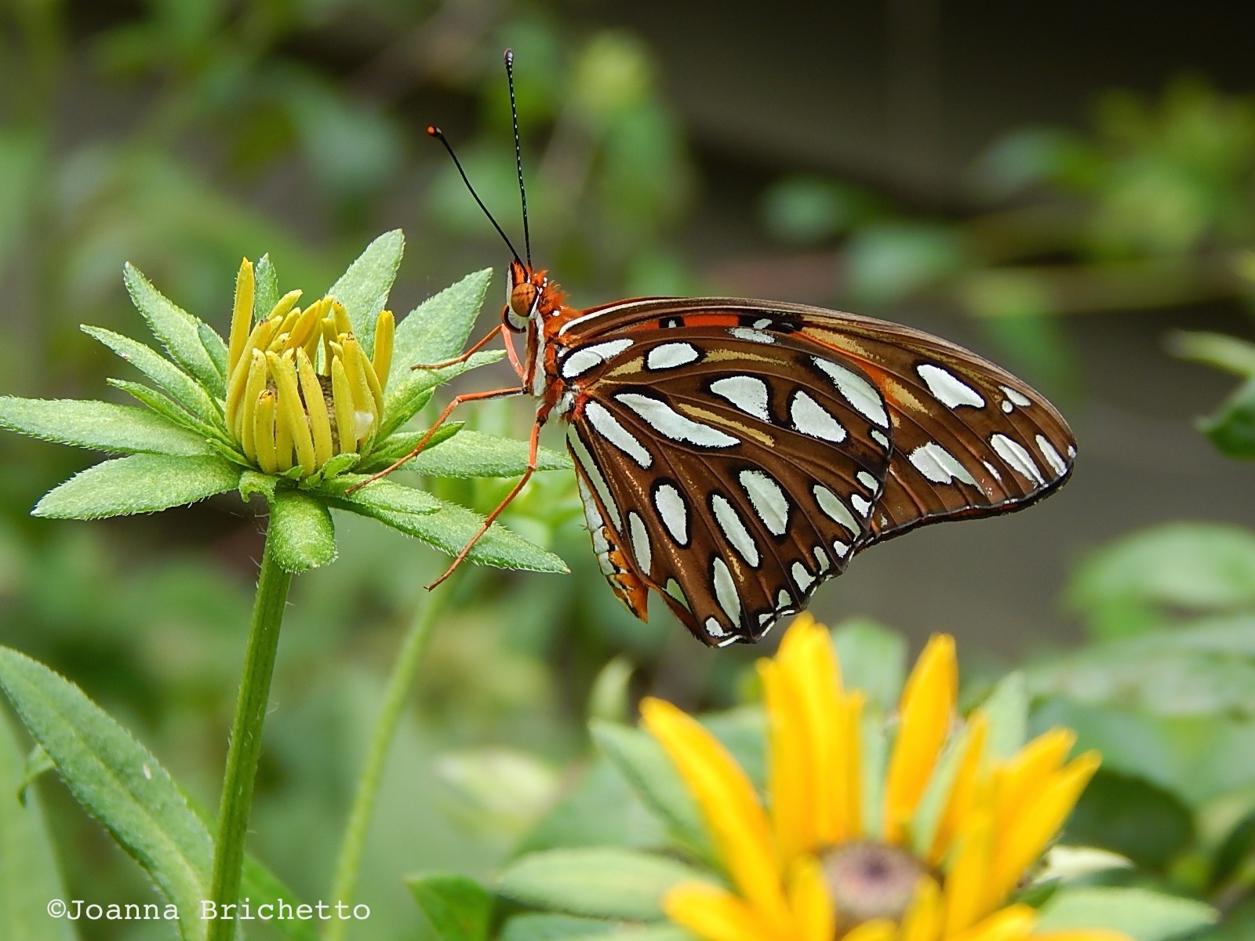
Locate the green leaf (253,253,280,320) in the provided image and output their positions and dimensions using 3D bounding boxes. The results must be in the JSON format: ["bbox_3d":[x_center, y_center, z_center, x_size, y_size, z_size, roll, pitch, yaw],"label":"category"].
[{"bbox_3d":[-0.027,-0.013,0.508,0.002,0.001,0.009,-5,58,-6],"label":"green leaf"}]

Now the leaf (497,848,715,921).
[{"bbox_3d":[-0.001,0.029,0.469,0.017,0.002,0.006,2,43,-7],"label":"leaf"}]

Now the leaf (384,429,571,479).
[{"bbox_3d":[-0.011,-0.001,0.501,0.015,0.002,0.005,1,41,-4],"label":"leaf"}]

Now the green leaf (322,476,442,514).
[{"bbox_3d":[-0.018,0.002,0.492,0.010,0.001,0.003,11,42,24],"label":"green leaf"}]

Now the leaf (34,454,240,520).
[{"bbox_3d":[-0.036,0.001,0.494,0.016,0.002,0.005,-10,47,-22],"label":"leaf"}]

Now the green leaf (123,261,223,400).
[{"bbox_3d":[-0.034,-0.011,0.505,0.005,0.002,0.013,-23,64,-33],"label":"green leaf"}]

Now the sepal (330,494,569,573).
[{"bbox_3d":[-0.013,0.005,0.493,0.019,0.002,0.005,14,39,18],"label":"sepal"}]

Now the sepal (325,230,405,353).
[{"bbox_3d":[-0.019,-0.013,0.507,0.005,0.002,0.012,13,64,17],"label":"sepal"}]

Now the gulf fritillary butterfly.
[{"bbox_3d":[0.007,-0.009,0.499,0.053,0.043,0.016,2,10,0],"label":"gulf fritillary butterfly"}]

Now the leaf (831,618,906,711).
[{"bbox_3d":[0.019,0.016,0.516,0.006,0.002,0.012,2,47,1],"label":"leaf"}]

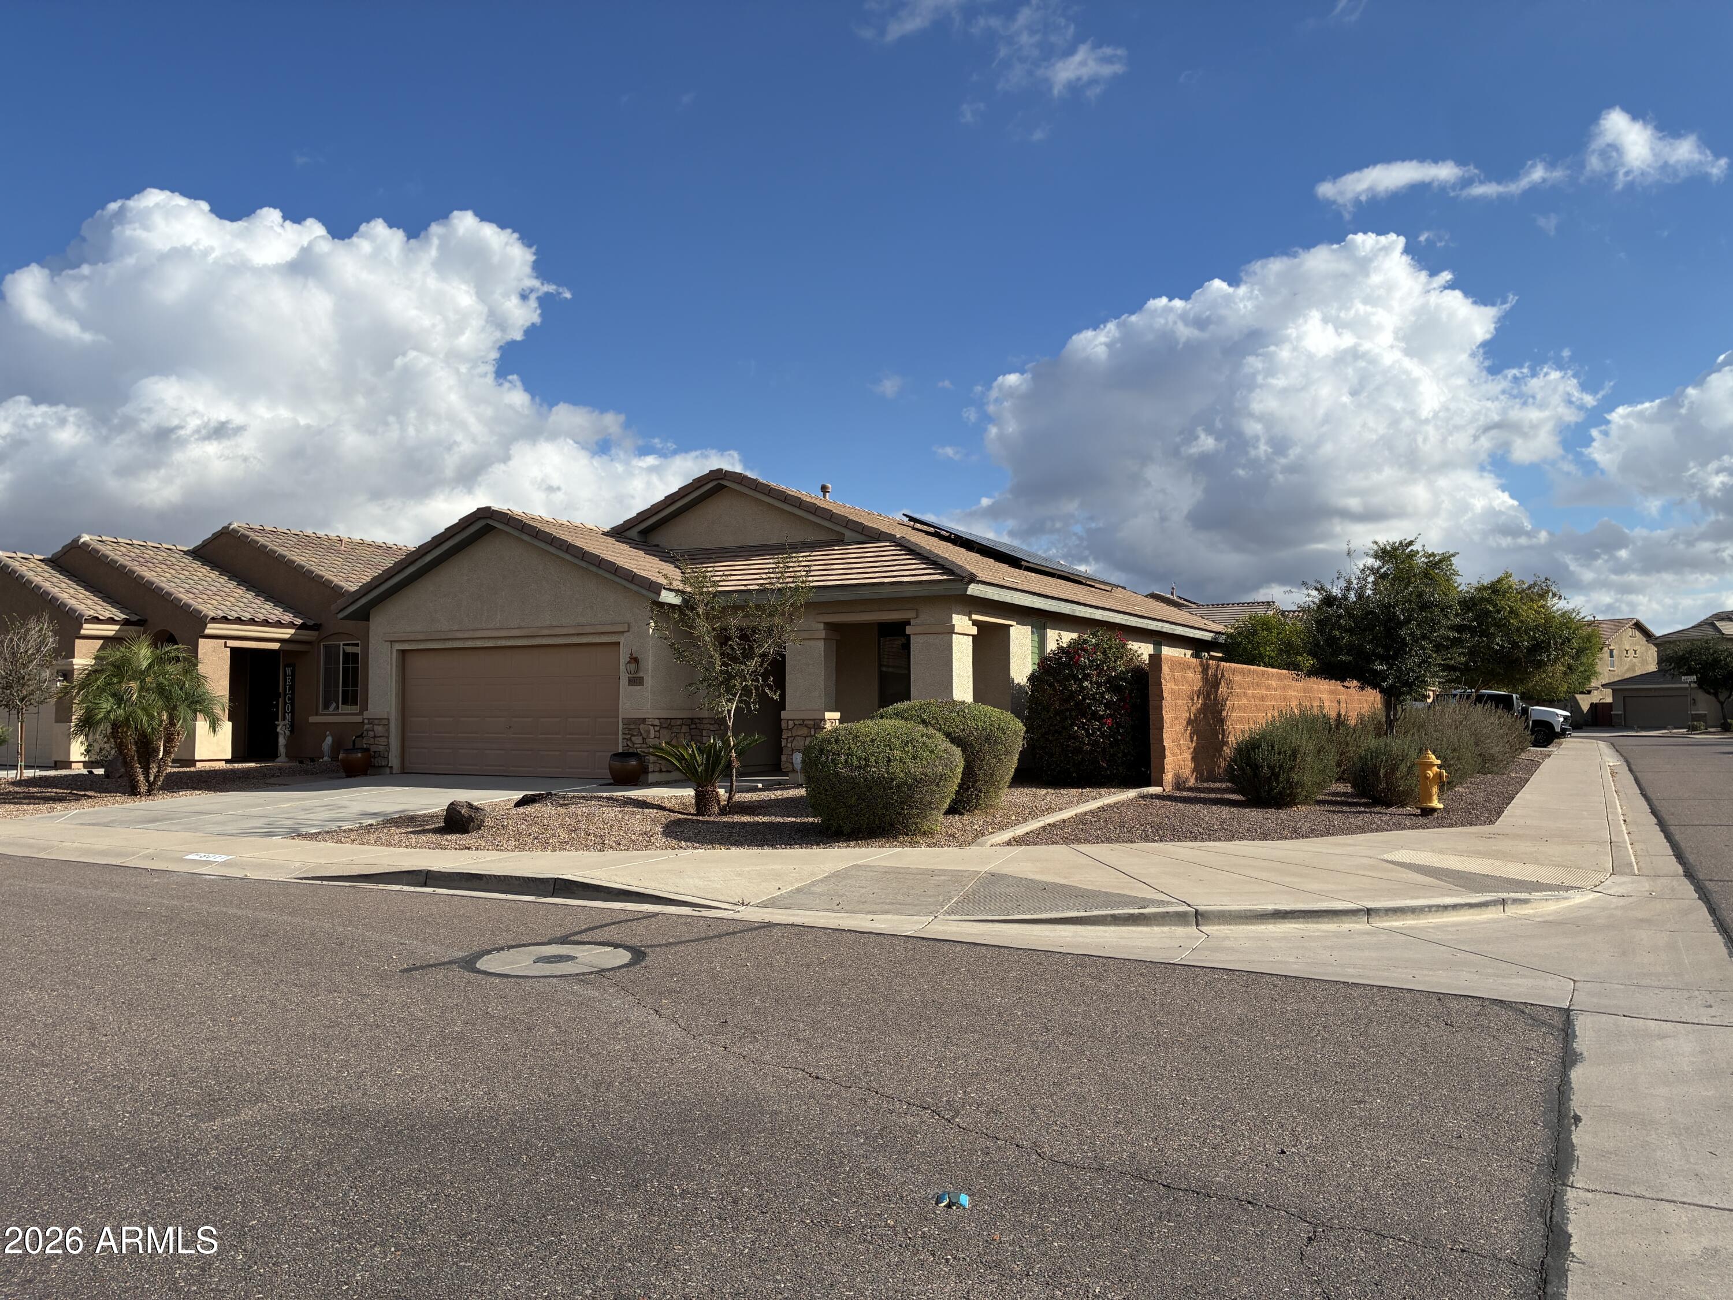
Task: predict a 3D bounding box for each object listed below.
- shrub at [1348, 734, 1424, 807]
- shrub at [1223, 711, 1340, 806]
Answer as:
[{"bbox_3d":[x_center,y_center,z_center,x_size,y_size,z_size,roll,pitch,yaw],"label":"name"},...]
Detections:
[{"bbox_3d":[7.368,1.694,18.400,1.150,1.020,1.100,-2,-3,29],"label":"shrub"},{"bbox_3d":[5.802,1.514,18.200,1.500,1.320,1.450,-2,-3,29],"label":"shrub"}]

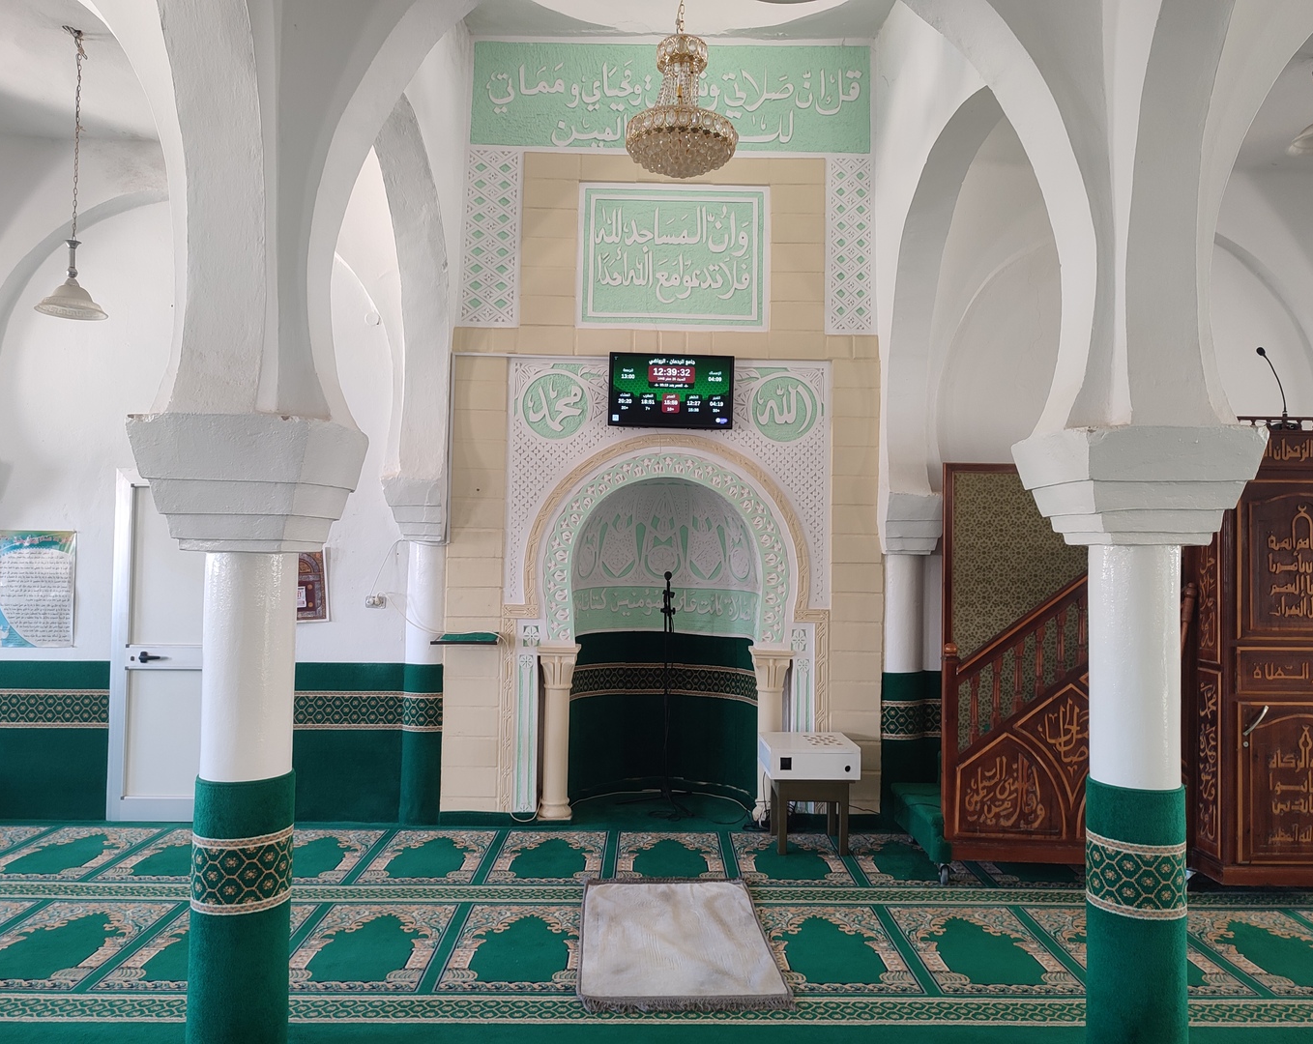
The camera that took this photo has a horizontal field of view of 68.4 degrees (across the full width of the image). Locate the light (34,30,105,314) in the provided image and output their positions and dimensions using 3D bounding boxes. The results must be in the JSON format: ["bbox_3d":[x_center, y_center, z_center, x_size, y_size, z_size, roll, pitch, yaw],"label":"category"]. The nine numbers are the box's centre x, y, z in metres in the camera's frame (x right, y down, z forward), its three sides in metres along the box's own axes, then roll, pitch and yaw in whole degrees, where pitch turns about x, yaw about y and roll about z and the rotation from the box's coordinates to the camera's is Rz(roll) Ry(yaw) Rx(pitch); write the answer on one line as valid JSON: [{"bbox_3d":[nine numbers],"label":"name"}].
[{"bbox_3d":[-2.683,-1.610,4.445,0.295,1.320,0.295,1,-1,-1],"label":"light"}]

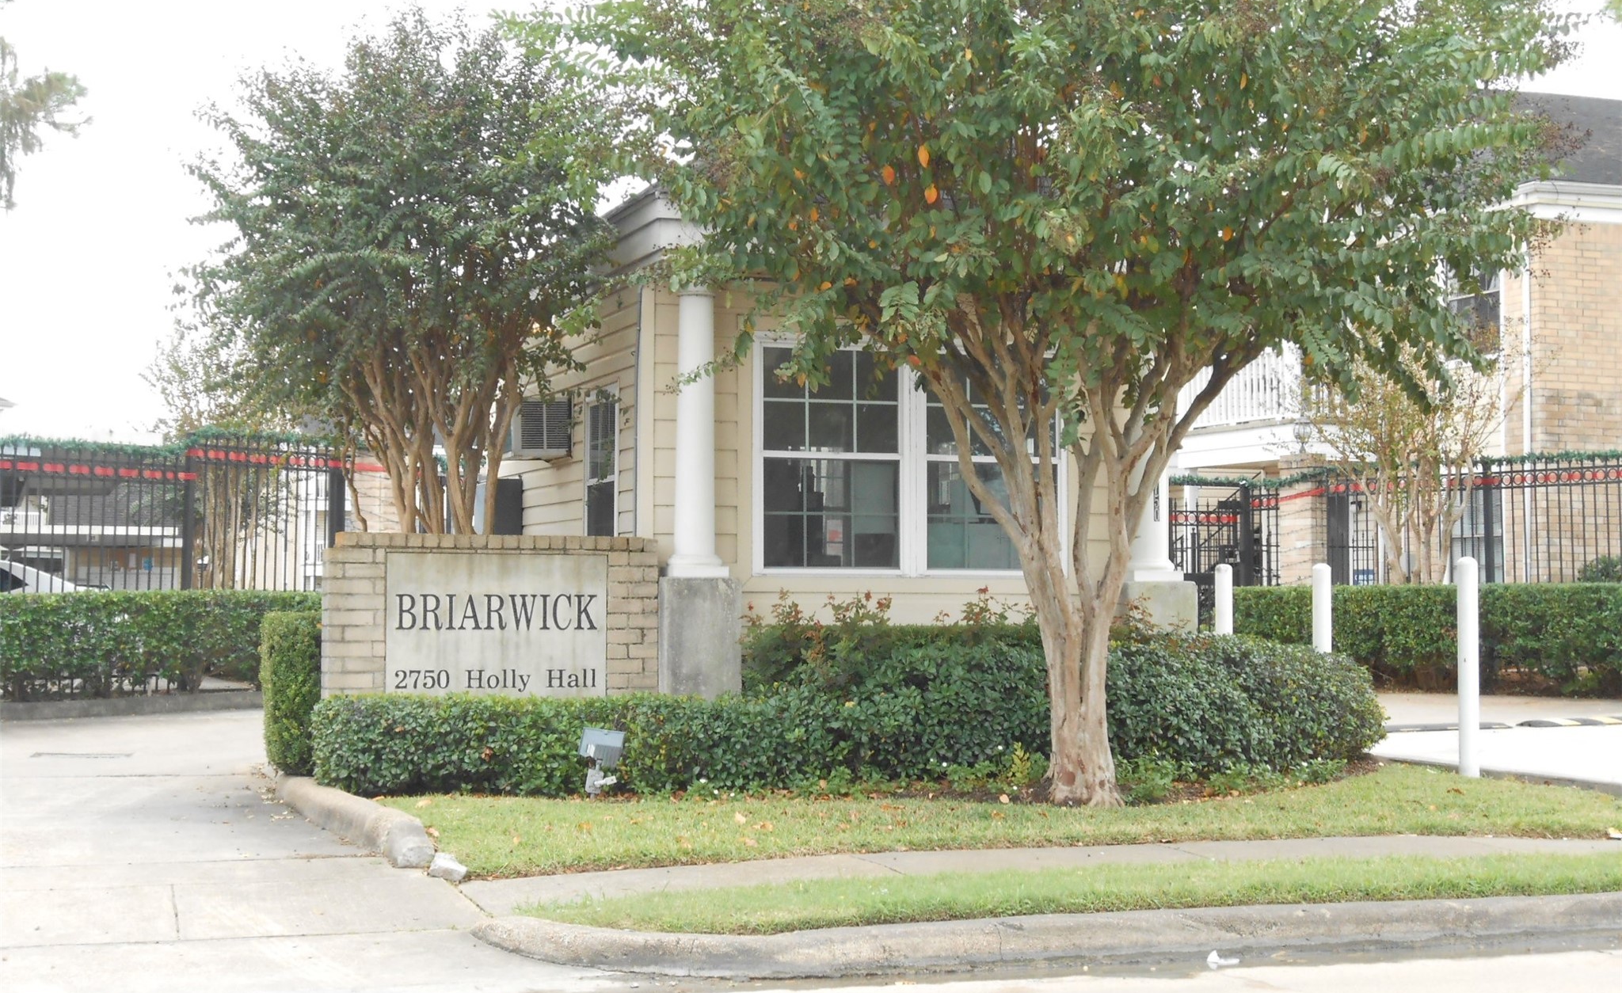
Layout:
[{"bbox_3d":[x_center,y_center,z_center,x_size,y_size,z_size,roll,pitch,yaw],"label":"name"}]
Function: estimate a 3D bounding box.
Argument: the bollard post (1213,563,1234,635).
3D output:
[{"bbox_3d":[2.719,1.046,17.255,0.117,1.218,0.117,1,-2,-18],"label":"bollard post"}]

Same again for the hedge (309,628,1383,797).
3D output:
[{"bbox_3d":[0.315,1.163,14.616,6.090,0.812,1.269,1,-2,-18],"label":"hedge"}]

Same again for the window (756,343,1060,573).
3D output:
[{"bbox_3d":[0.569,-0.216,15.194,1.888,1.340,0.122,1,-2,-18],"label":"window"}]

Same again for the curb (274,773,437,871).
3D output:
[{"bbox_3d":[-2.223,1.508,12.535,0.223,0.173,3.654,1,-2,-18],"label":"curb"}]

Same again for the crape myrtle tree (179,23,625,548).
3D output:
[{"bbox_3d":[-2.458,-0.679,15.834,2.588,4.466,2.436,1,-2,-18],"label":"crape myrtle tree"}]

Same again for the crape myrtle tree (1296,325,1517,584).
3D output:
[{"bbox_3d":[5.812,0.093,25.578,2.081,3.552,1.928,1,-2,-18],"label":"crape myrtle tree"}]

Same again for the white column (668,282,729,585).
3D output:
[{"bbox_3d":[-0.624,-0.357,14.362,0.289,1.604,0.289,1,-2,-18],"label":"white column"}]

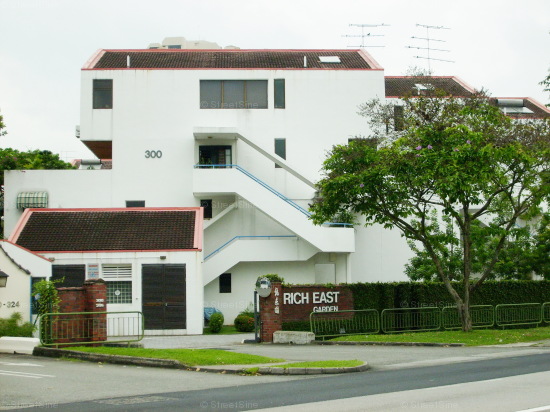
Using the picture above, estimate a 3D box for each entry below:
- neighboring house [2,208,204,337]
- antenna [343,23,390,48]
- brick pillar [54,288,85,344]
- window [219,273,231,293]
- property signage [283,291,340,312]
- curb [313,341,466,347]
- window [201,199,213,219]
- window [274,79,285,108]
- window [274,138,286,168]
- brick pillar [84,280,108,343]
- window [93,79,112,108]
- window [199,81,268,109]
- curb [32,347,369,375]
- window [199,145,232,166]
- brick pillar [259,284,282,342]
[{"bbox_3d":[-6.670,2.516,39.346,7.500,5.250,5.200,0,-5,-3],"label":"neighboring house"},{"bbox_3d":[4.770,-8.809,50.500,2.500,1.450,1.100,0,-5,-3],"label":"antenna"},{"bbox_3d":[-5.303,2.863,25.051,0.850,1.520,0.380,4,-7,-45],"label":"brick pillar"},{"bbox_3d":[-2.363,3.708,46.350,0.560,0.940,0.120,0,-5,-3],"label":"window"},{"bbox_3d":[1.174,3.017,30.382,2.504,0.639,0.060,4,-7,-43],"label":"property signage"},{"bbox_3d":[3.100,3.805,26.805,4.351,0.130,0.220,-3,-5,23],"label":"curb"},{"bbox_3d":[-3.253,0.158,46.121,0.555,0.883,0.120,0,-5,-3],"label":"window"},{"bbox_3d":[0.244,-5.464,47.308,0.550,1.480,0.120,0,-5,-3],"label":"window"},{"bbox_3d":[0.277,-2.550,47.054,0.550,1.450,0.120,0,-5,-3],"label":"window"},{"bbox_3d":[-5.274,3.157,28.502,0.460,1.900,0.460,4,-7,-43],"label":"brick pillar"},{"bbox_3d":[-8.232,-5.342,46.356,0.944,1.425,0.120,0,-5,-3],"label":"window"},{"bbox_3d":[-1.976,-5.371,46.671,3.275,1.421,0.120,0,-5,-3],"label":"window"},{"bbox_3d":[-2.706,3.478,21.820,10.060,0.200,2.290,-4,-6,33],"label":"curb"},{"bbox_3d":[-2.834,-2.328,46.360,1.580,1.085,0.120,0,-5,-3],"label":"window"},{"bbox_3d":[-0.112,3.367,30.745,0.440,1.870,0.500,4,-7,-45],"label":"brick pillar"}]

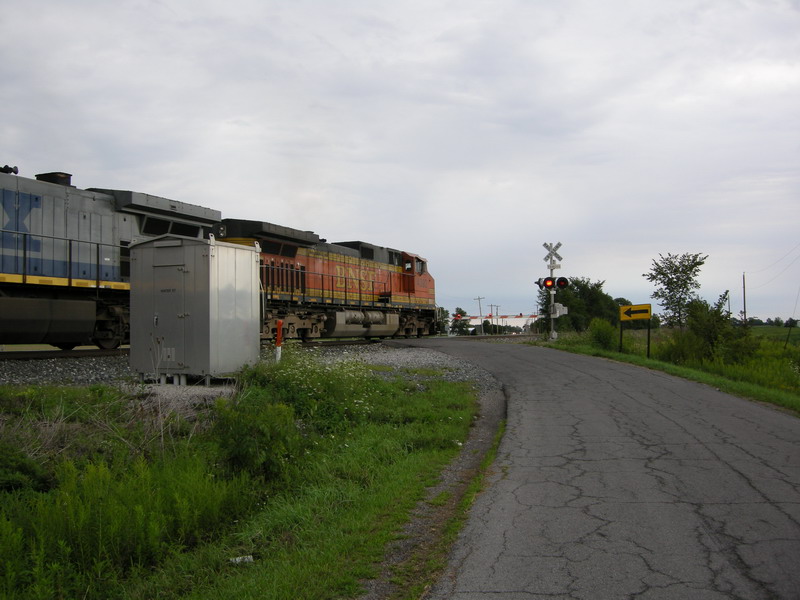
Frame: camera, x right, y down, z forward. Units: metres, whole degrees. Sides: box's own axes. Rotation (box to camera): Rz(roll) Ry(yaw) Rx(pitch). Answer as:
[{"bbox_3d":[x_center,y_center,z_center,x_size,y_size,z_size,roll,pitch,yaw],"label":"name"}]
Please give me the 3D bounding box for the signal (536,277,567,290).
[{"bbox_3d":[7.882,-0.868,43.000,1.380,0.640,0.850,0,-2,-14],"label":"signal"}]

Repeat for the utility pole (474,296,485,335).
[{"bbox_3d":[18.315,3.631,190.000,2.400,8.750,0.300,-6,-2,7],"label":"utility pole"}]

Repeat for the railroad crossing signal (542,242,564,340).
[{"bbox_3d":[7.913,-0.444,43.000,1.080,5.050,0.450,0,-2,-14],"label":"railroad crossing signal"}]

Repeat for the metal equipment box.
[{"bbox_3d":[-4.115,0.216,16.878,1.900,2.850,1.900,-1,-2,21],"label":"metal equipment box"}]

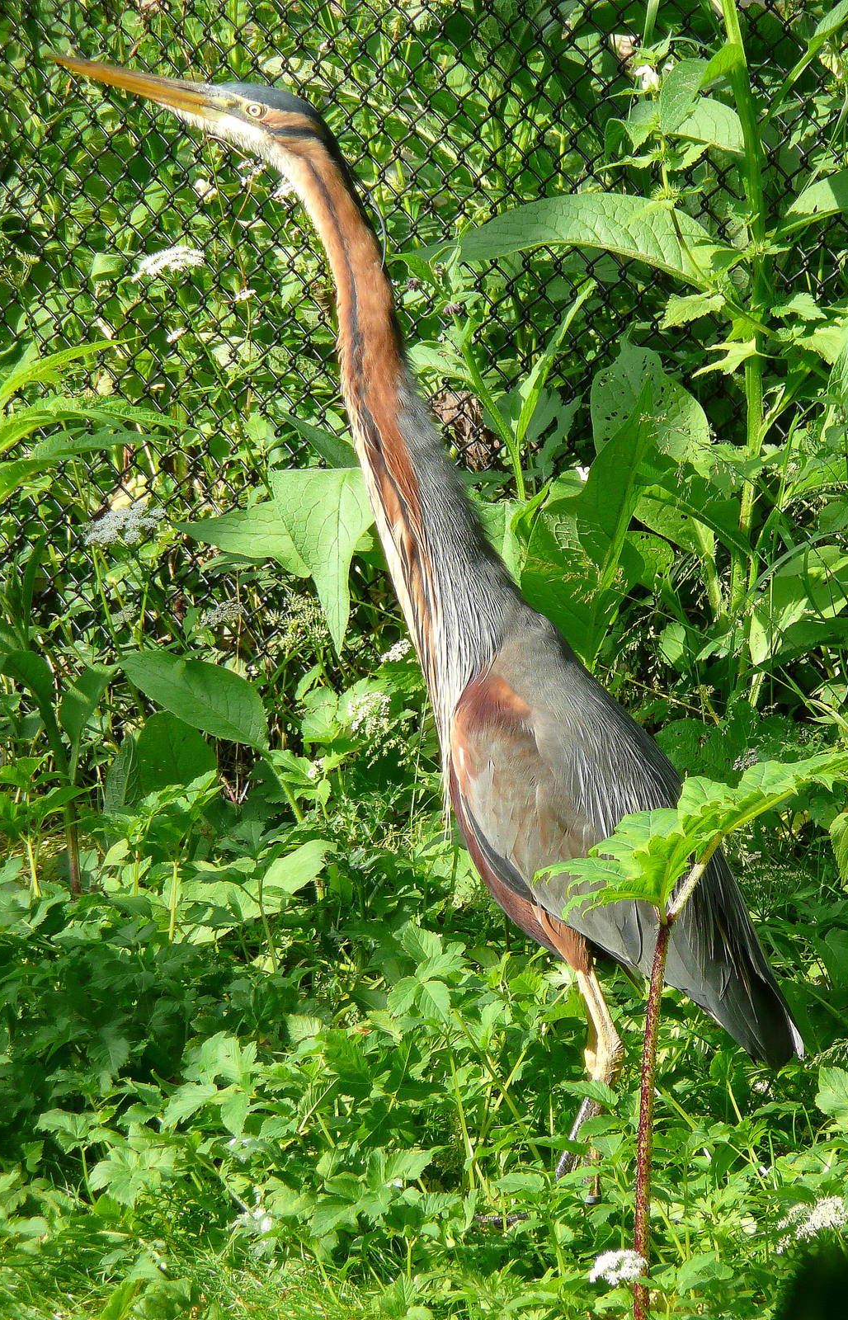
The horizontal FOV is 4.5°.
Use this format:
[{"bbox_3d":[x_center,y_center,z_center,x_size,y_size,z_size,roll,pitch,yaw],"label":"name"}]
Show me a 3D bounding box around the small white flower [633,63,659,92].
[{"bbox_3d":[0.195,-0.510,9.350,0.022,0.025,0.021,-8,10,-36],"label":"small white flower"}]

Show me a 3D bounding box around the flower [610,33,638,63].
[{"bbox_3d":[0.178,-0.545,9.500,0.025,0.026,0.024,-1,8,0],"label":"flower"}]

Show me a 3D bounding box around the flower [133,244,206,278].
[{"bbox_3d":[-0.236,-0.371,9.950,0.067,0.027,0.062,-13,12,0],"label":"flower"}]

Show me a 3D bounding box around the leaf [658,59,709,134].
[{"bbox_3d":[0.213,-0.462,8.750,0.044,0.063,0.035,-1,8,0],"label":"leaf"}]

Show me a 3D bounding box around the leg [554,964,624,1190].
[{"bbox_3d":[0.118,0.305,7.700,0.054,0.173,0.030,-1,8,0],"label":"leg"}]

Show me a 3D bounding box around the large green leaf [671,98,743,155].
[{"bbox_3d":[0.235,-0.442,8.850,0.060,0.047,0.035,-1,8,0],"label":"large green leaf"}]

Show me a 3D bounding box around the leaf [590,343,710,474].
[{"bbox_3d":[0.198,-0.218,9.300,0.106,0.120,0.032,-2,6,6],"label":"leaf"}]

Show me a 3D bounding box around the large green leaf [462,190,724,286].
[{"bbox_3d":[0.140,-0.344,8.750,0.228,0.080,0.090,-1,8,0],"label":"large green leaf"}]

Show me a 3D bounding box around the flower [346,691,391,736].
[{"bbox_3d":[-0.049,0.047,9.450,0.041,0.027,0.038,3,30,0],"label":"flower"}]

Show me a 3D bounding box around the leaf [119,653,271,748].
[{"bbox_3d":[-0.199,0.031,9.450,0.153,0.060,0.032,30,-20,6],"label":"leaf"}]

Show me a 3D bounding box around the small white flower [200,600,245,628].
[{"bbox_3d":[-0.172,-0.040,9.100,0.038,0.023,0.036,-1,8,0],"label":"small white flower"}]

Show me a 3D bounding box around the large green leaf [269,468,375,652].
[{"bbox_3d":[-0.082,-0.080,8.600,0.088,0.150,0.050,-1,8,0],"label":"large green leaf"}]

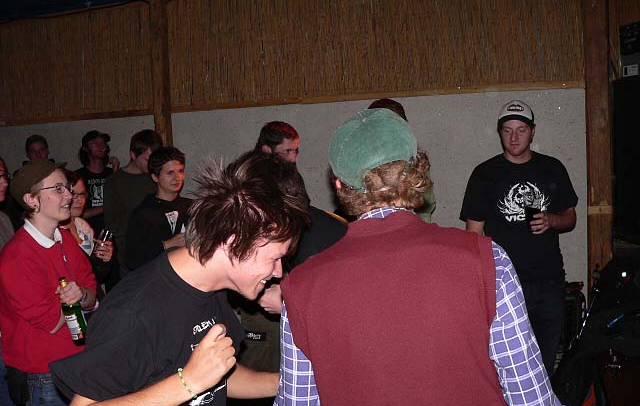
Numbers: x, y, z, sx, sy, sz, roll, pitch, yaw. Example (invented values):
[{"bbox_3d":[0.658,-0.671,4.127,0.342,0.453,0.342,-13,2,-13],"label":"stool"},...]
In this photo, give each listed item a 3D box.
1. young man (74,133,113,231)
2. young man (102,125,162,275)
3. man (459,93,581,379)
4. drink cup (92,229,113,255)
[{"bbox_3d":[-1.563,0.385,4.739,0.520,1.790,0.360,-2,3,-13],"label":"young man"},{"bbox_3d":[-1.116,0.432,4.189,0.470,1.770,0.330,-3,3,-37],"label":"young man"},{"bbox_3d":[0.987,0.406,3.310,0.560,1.820,0.380,-1,3,12],"label":"man"},{"bbox_3d":[-0.992,0.183,3.050,0.075,0.125,0.075,14,6,-1],"label":"drink cup"}]

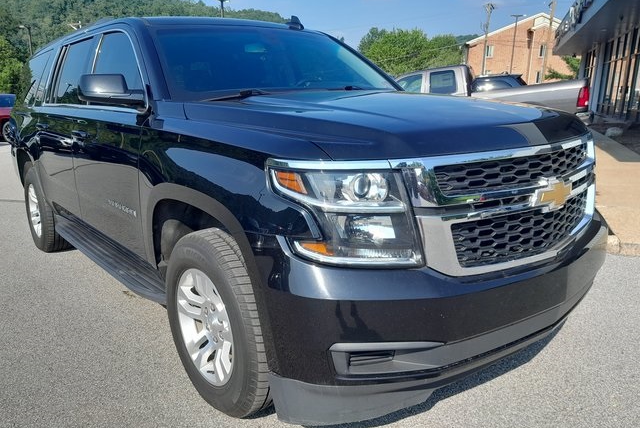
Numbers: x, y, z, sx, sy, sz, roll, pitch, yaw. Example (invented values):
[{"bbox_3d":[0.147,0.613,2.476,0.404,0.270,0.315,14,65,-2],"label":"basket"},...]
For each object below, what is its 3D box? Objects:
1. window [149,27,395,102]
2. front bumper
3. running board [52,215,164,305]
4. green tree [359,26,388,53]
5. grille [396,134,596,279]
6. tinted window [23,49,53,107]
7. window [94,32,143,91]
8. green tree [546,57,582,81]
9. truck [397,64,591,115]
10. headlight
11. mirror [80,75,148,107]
[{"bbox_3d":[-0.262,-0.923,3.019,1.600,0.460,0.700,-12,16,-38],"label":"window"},{"bbox_3d":[0.731,0.249,2.100,2.000,0.640,0.570,-12,16,-38],"label":"front bumper"},{"bbox_3d":[-1.393,0.203,3.213,0.190,0.110,2.100,-12,16,-38],"label":"running board"},{"bbox_3d":[7.159,-19.301,66.192,6.000,10.500,6.000,-1,13,0],"label":"green tree"},{"bbox_3d":[0.823,-0.053,1.905,1.360,0.430,0.230,-12,16,-38],"label":"grille"},{"bbox_3d":[-2.466,-1.133,4.324,0.160,0.410,1.550,-12,16,-38],"label":"tinted window"},{"bbox_3d":[-1.035,-0.750,2.570,0.140,0.430,0.900,-12,16,-38],"label":"window"},{"bbox_3d":[15.889,-8.148,32.454,3.500,4.000,3.500,-1,13,0],"label":"green tree"},{"bbox_3d":[2.769,-2.304,11.359,5.800,1.900,2.000,1,13,22],"label":"truck"},{"bbox_3d":[0.086,0.007,1.576,0.340,0.335,0.400,-12,16,-38],"label":"headlight"},{"bbox_3d":[-0.936,-0.546,2.203,0.250,0.160,0.200,-12,16,-38],"label":"mirror"}]

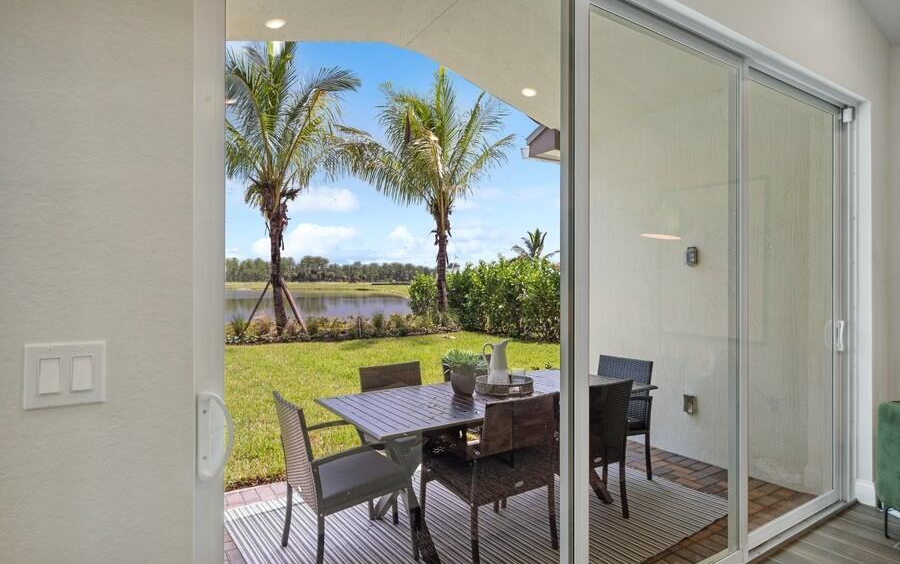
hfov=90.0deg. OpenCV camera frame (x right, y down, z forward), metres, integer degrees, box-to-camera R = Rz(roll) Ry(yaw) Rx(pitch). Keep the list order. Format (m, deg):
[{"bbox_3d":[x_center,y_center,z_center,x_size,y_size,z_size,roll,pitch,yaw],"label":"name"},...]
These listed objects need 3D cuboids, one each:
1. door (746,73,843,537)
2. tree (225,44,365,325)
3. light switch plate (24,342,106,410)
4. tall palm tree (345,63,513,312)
[{"bbox_3d":[1.885,0.133,2.473,1.100,2.379,0.050,0,0,-30],"label":"door"},{"bbox_3d":[-5.342,-3.133,14.100,5.900,9.494,5.700,0,0,0],"label":"tree"},{"bbox_3d":[-0.708,0.171,0.831,0.116,0.115,0.010,0,0,-30],"label":"light switch plate"},{"bbox_3d":[-0.702,-3.114,16.200,6.100,9.432,5.800,0,0,0],"label":"tall palm tree"}]

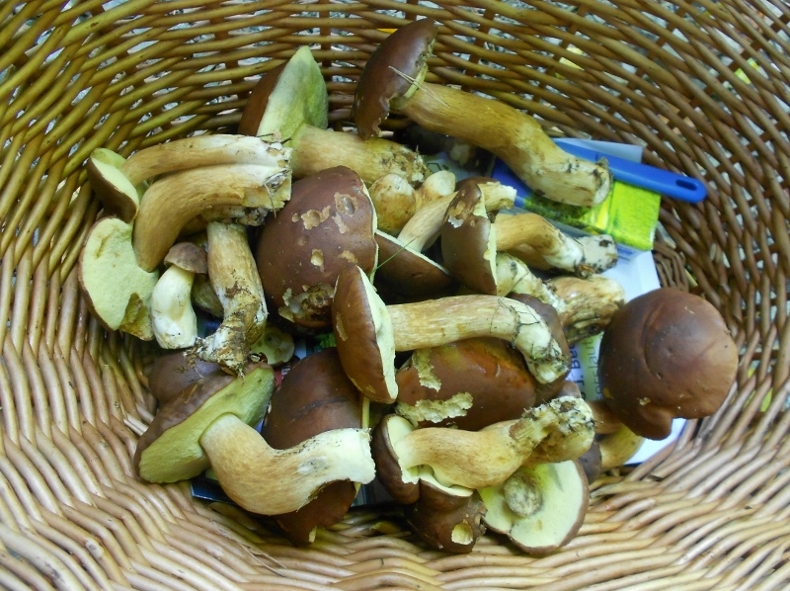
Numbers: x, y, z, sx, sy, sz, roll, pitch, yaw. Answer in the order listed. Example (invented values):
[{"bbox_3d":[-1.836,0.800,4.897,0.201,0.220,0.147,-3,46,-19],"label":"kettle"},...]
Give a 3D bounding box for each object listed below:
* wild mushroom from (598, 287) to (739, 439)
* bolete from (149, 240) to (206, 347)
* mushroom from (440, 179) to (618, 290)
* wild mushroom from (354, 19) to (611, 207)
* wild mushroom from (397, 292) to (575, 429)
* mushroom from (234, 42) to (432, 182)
[{"bbox_3d":[0.158,0.042,0.352,0.079,0.060,0.080,0,78,6],"label":"wild mushroom"},{"bbox_3d":[-0.131,0.000,0.360,0.031,0.031,0.064,3,104,-20],"label":"bolete"},{"bbox_3d":[0.080,-0.036,0.355,0.106,0.062,0.064,6,97,-7],"label":"mushroom"},{"bbox_3d":[0.056,-0.105,0.360,0.164,0.078,0.082,28,108,-6],"label":"wild mushroom"},{"bbox_3d":[0.054,0.041,0.358,0.103,0.060,0.078,0,84,0],"label":"wild mushroom"},{"bbox_3d":[-0.037,-0.112,0.378,0.118,0.080,0.080,19,106,22],"label":"mushroom"}]

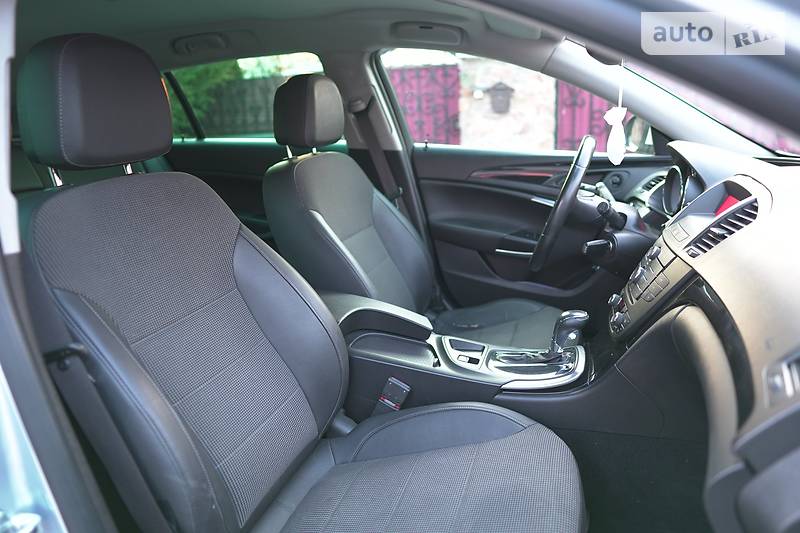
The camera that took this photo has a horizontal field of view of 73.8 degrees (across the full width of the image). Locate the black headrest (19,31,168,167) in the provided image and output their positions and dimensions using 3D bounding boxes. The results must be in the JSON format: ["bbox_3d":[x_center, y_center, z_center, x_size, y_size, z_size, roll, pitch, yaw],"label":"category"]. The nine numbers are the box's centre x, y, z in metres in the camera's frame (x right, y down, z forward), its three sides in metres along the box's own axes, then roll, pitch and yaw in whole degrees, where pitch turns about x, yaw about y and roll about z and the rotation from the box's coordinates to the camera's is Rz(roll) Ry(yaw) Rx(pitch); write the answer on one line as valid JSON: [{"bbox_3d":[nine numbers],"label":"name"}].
[{"bbox_3d":[-0.485,-0.266,0.849,0.131,0.201,0.256,2,15,18],"label":"black headrest"}]

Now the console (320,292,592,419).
[{"bbox_3d":[0.083,0.220,1.203,0.669,0.293,0.251,2,15,18],"label":"console"}]

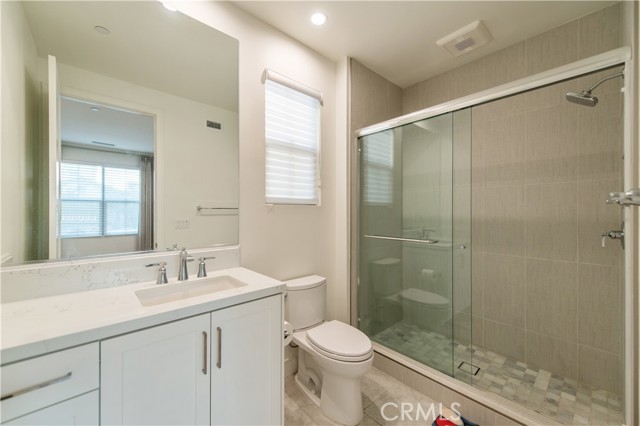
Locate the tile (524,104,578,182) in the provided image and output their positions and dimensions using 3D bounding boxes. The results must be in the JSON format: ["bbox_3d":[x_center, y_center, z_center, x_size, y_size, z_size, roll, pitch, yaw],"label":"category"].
[{"bbox_3d":[1.818,-0.535,1.957,0.012,0.600,0.300,0,0,-42],"label":"tile"}]

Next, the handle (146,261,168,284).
[{"bbox_3d":[-0.856,0.317,1.309,0.103,0.109,0.056,0,0,-42],"label":"handle"}]

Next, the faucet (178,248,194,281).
[{"bbox_3d":[-0.717,0.284,1.339,0.055,0.175,0.182,0,0,-42],"label":"faucet"}]

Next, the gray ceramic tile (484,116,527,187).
[{"bbox_3d":[1.617,-0.535,2.181,0.012,0.600,0.300,0,0,-42],"label":"gray ceramic tile"}]

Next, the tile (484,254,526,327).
[{"bbox_3d":[1.616,0.670,2.184,0.012,0.600,0.300,0,0,-42],"label":"tile"}]

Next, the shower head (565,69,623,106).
[{"bbox_3d":[1.634,-0.707,1.487,0.150,0.195,0.235,0,0,-42],"label":"shower head"}]

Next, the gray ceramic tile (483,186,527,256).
[{"bbox_3d":[1.617,0.068,2.183,0.012,0.600,0.300,0,0,-42],"label":"gray ceramic tile"}]

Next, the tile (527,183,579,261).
[{"bbox_3d":[1.817,0.068,1.958,0.012,0.600,0.300,0,0,-42],"label":"tile"}]

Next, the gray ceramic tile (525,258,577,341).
[{"bbox_3d":[1.817,0.671,1.960,0.012,0.600,0.300,0,0,-42],"label":"gray ceramic tile"}]

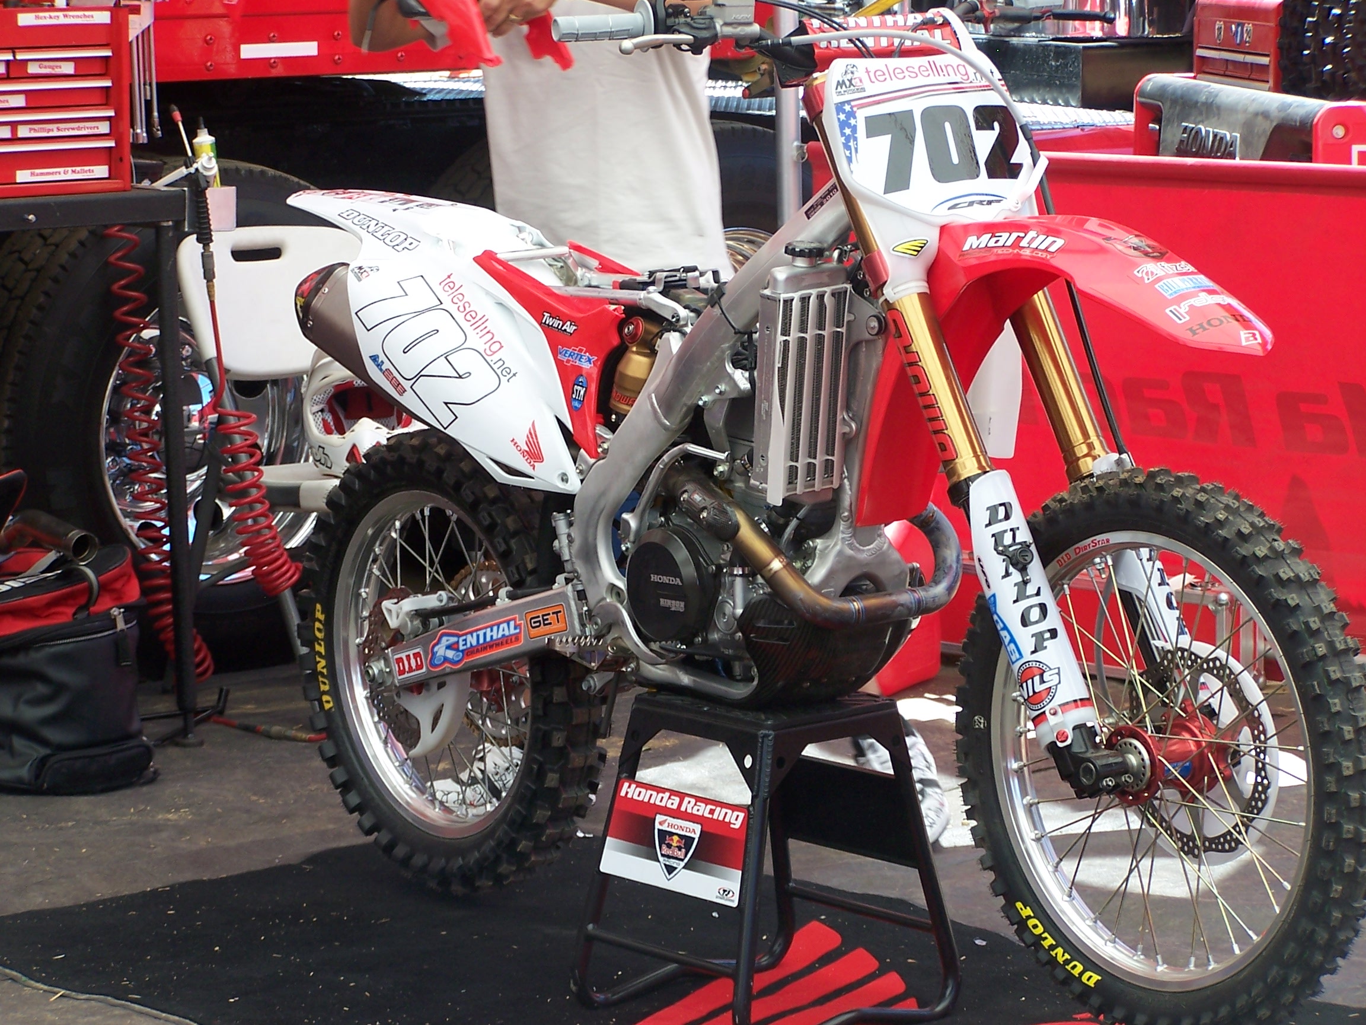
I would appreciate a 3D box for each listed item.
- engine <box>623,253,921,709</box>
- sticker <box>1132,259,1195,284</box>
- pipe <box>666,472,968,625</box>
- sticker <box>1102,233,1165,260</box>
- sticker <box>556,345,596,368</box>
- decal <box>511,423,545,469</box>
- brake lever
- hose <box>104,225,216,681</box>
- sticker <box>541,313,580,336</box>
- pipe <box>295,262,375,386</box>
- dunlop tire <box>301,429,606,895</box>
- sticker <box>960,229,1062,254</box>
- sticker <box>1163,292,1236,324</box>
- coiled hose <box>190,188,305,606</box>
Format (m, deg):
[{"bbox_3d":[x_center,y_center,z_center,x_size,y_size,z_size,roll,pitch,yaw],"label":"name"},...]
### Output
[{"bbox_3d":[0.145,-0.067,6.045,0.320,0.590,0.400,-8,13,-38],"label":"engine"},{"bbox_3d":[0.565,-0.282,5.414,0.085,0.006,0.024,-12,39,-34],"label":"sticker"},{"bbox_3d":[0.170,0.018,5.952,0.240,0.195,0.375,-9,13,-36],"label":"pipe"},{"bbox_3d":[0.534,-0.314,5.457,0.064,0.006,0.070,-11,32,-35],"label":"sticker"},{"bbox_3d":[-0.144,-0.210,6.233,0.004,0.029,0.075,-10,21,-44],"label":"sticker"},{"bbox_3d":[-0.212,-0.090,6.317,0.004,0.053,0.066,-11,53,-45],"label":"decal"},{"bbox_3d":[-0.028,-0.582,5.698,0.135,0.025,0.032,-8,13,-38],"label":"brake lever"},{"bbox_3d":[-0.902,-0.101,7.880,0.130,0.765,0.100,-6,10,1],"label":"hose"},{"bbox_3d":[-0.168,-0.255,6.251,0.004,0.021,0.076,10,8,-37],"label":"sticker"},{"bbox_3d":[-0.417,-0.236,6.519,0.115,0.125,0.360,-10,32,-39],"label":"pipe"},{"bbox_3d":[-0.341,0.217,6.737,0.112,0.672,0.672,-9,13,-36],"label":"dunlop tire"},{"bbox_3d":[0.398,-0.326,5.576,0.172,0.033,0.016,7,-21,45],"label":"sticker"},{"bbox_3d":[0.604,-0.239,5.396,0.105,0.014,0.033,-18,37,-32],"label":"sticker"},{"bbox_3d":[-0.736,-0.206,7.800,0.190,0.700,0.120,-2,11,-7],"label":"coiled hose"}]

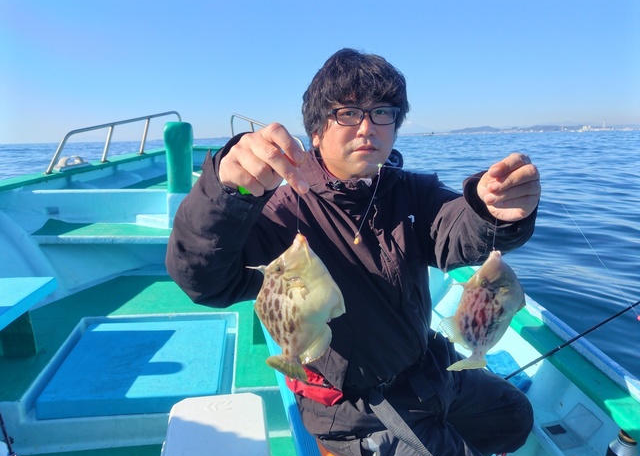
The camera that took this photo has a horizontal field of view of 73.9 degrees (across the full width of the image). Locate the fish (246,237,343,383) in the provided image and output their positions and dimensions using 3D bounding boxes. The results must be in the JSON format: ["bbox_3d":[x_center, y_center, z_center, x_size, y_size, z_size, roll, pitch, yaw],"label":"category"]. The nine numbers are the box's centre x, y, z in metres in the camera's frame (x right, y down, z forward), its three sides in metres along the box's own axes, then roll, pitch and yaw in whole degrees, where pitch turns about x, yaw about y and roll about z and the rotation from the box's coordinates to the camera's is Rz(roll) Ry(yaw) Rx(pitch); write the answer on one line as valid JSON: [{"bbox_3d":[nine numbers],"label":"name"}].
[{"bbox_3d":[-0.026,0.092,0.505,0.115,0.187,0.040,4,11,5],"label":"fish"}]

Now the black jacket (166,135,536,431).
[{"bbox_3d":[0.027,0.130,0.865,0.600,0.620,0.570,-4,13,-13],"label":"black jacket"}]

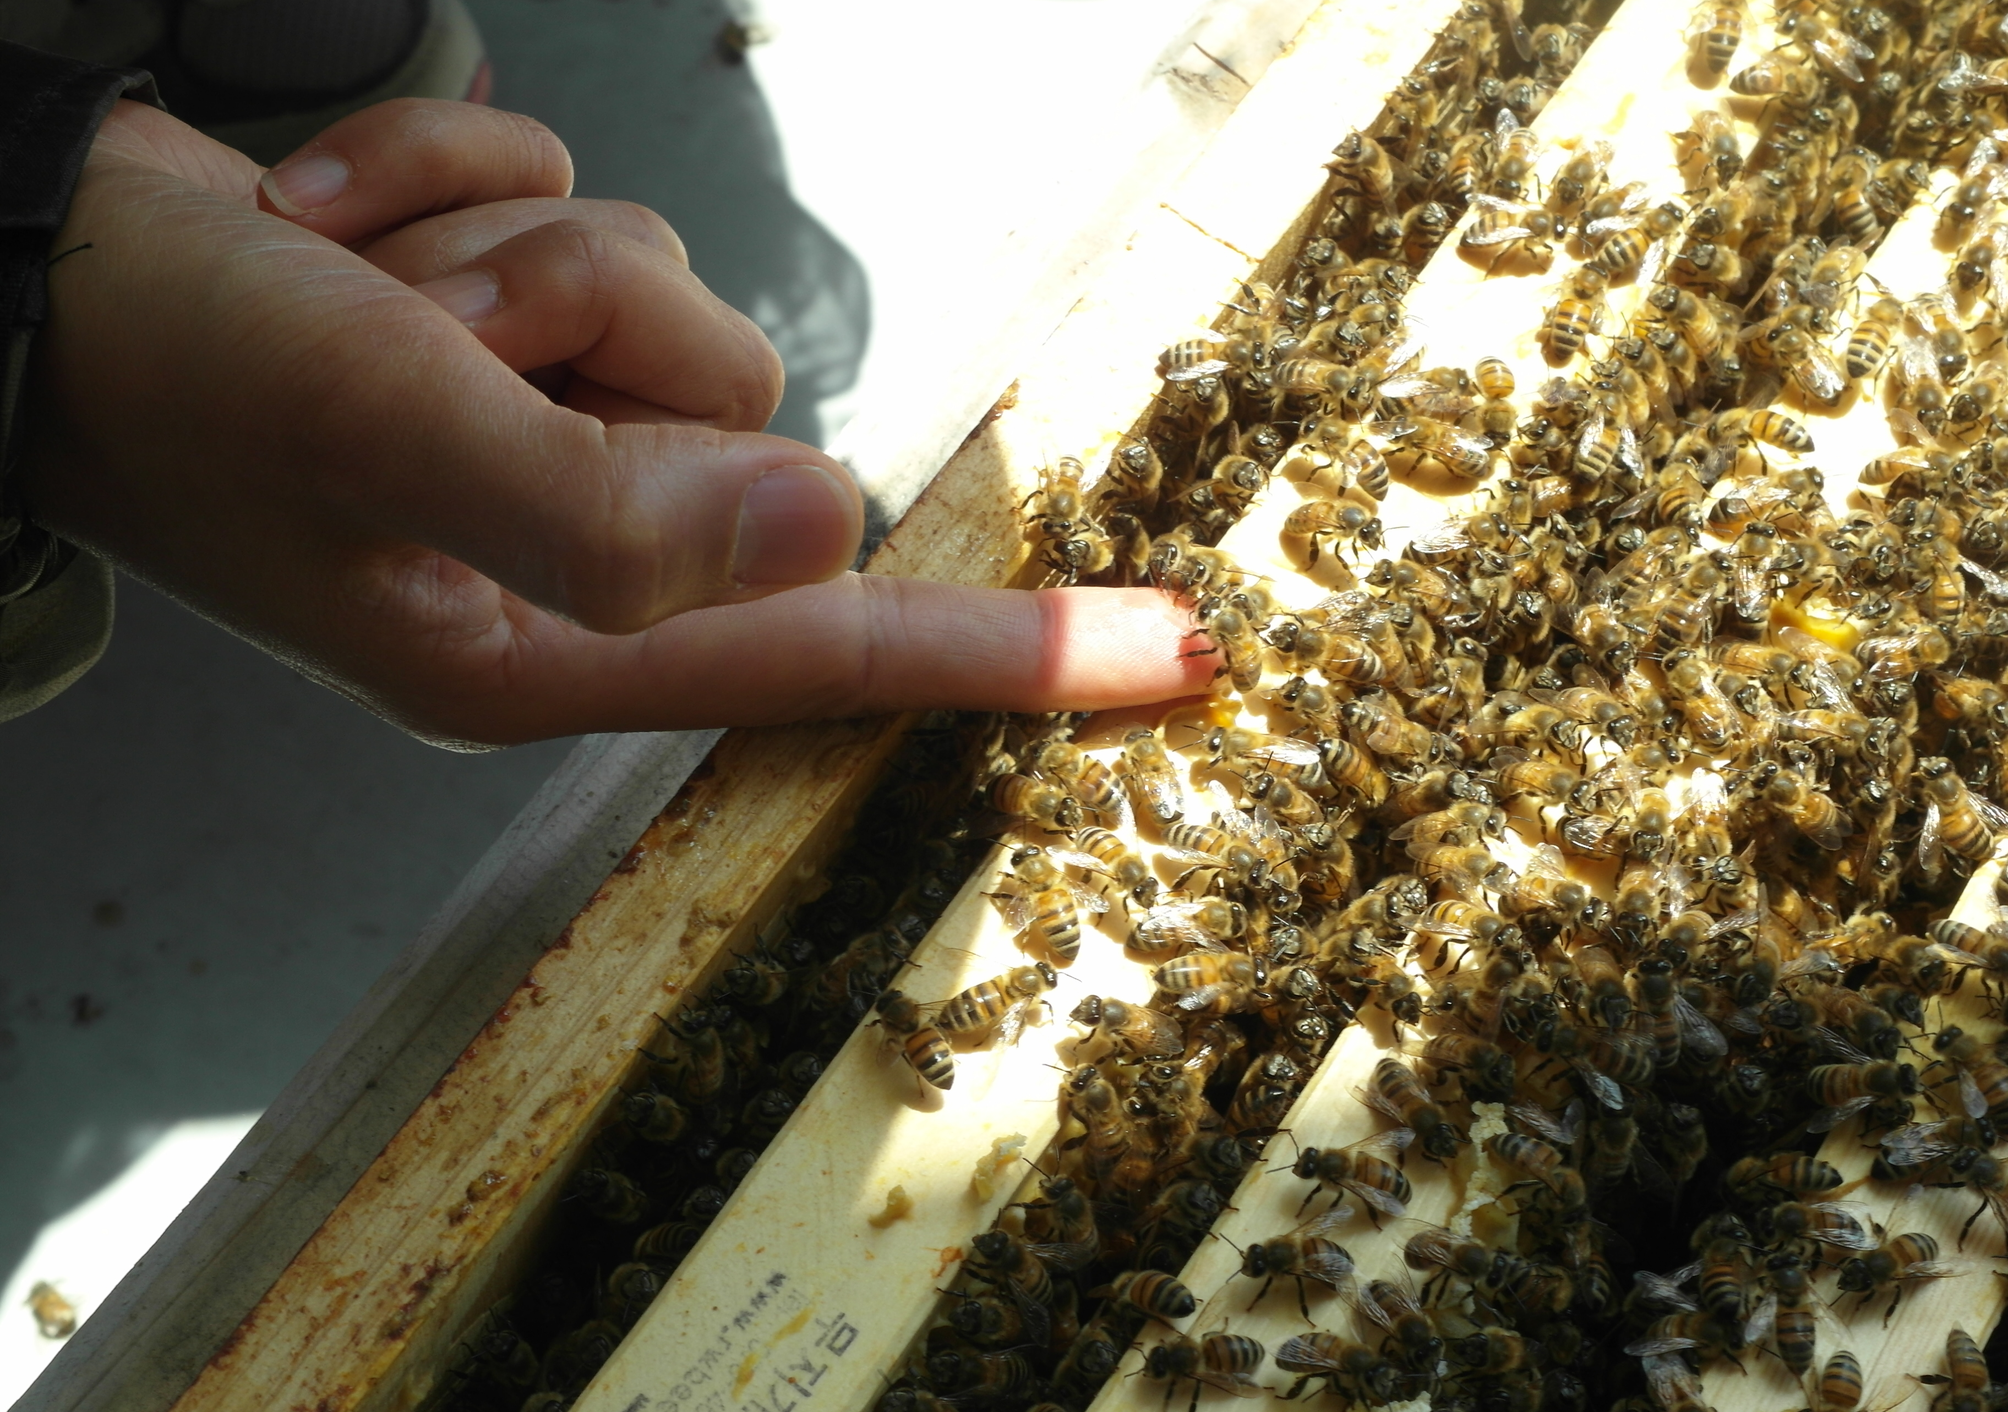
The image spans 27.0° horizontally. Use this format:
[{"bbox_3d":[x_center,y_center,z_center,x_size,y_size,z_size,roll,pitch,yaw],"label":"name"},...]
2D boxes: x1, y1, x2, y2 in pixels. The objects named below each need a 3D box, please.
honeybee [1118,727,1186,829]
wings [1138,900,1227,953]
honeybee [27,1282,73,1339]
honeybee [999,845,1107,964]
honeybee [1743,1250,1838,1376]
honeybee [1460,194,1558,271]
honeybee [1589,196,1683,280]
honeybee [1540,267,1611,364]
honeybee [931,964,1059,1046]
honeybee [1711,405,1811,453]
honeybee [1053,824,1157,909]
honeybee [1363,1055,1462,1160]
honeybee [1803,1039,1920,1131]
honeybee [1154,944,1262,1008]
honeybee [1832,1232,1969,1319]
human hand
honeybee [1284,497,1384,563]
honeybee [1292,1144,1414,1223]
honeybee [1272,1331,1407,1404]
[{"bbox_3d":[0.018,0.008,0.491,0.006,0.005,0.013,-18,63,-6],"label":"honeybee"},{"bbox_3d":[0.021,0.026,0.496,0.011,0.003,0.007,-14,63,-7],"label":"wings"},{"bbox_3d":[-0.180,0.114,0.790,0.007,0.005,0.013,-24,64,-9],"label":"honeybee"},{"bbox_3d":[0.005,0.023,0.484,0.011,0.005,0.015,-21,64,-7],"label":"honeybee"},{"bbox_3d":[0.087,0.067,0.460,0.010,0.005,0.013,-1,60,-2],"label":"honeybee"},{"bbox_3d":[0.065,-0.061,0.534,0.014,0.005,0.010,-7,60,-5],"label":"honeybee"},{"bbox_3d":[0.079,-0.059,0.521,0.013,0.005,0.009,-34,66,-13],"label":"honeybee"},{"bbox_3d":[0.073,-0.049,0.527,0.007,0.005,0.015,19,61,9],"label":"honeybee"},{"bbox_3d":[-0.001,0.034,0.477,0.015,0.005,0.008,-23,63,-14],"label":"honeybee"},{"bbox_3d":[0.096,-0.035,0.530,0.013,0.006,0.007,12,63,6],"label":"honeybee"},{"bbox_3d":[0.013,0.019,0.486,0.007,0.005,0.013,-41,68,-16],"label":"honeybee"},{"bbox_3d":[0.046,0.046,0.472,0.007,0.005,0.013,-26,64,-15],"label":"honeybee"},{"bbox_3d":[0.100,0.044,0.488,0.013,0.006,0.009,-2,62,-1],"label":"honeybee"},{"bbox_3d":[0.024,0.031,0.479,0.013,0.005,0.007,-2,60,-2],"label":"honeybee"},{"bbox_3d":[0.102,0.065,0.477,0.014,0.006,0.010,-24,65,-12],"label":"honeybee"},{"bbox_3d":[-0.046,-0.033,0.492,0.142,0.056,0.070,6,62,3],"label":"human hand"},{"bbox_3d":[0.040,-0.021,0.510,0.012,0.005,0.009,13,61,6],"label":"honeybee"},{"bbox_3d":[0.040,0.055,0.482,0.014,0.006,0.009,19,64,10],"label":"honeybee"},{"bbox_3d":[0.037,0.072,0.457,0.014,0.005,0.007,9,64,8],"label":"honeybee"}]

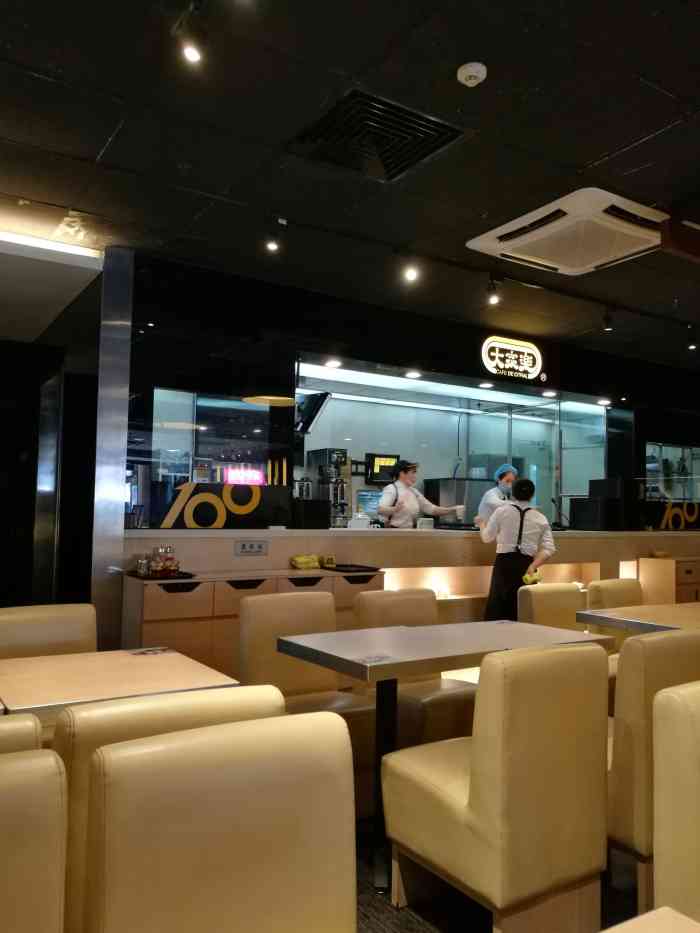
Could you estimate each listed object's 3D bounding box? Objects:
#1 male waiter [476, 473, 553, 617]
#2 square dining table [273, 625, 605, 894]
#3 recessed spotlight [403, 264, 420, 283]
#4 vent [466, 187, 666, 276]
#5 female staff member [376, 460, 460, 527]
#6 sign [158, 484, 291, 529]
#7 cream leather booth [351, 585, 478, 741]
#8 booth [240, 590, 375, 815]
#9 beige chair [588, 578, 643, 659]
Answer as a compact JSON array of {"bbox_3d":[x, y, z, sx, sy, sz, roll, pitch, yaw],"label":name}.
[{"bbox_3d":[1.294,0.878,5.692,0.560,1.572,0.420,1,-4,0],"label":"male waiter"},{"bbox_3d":[0.394,1.063,2.860,1.192,0.766,0.594,4,-5,-32],"label":"square dining table"},{"bbox_3d":[0.380,-1.192,4.497,0.100,0.100,0.100,1,-4,0],"label":"recessed spotlight"},{"bbox_3d":[1.323,-1.319,4.128,0.955,0.060,0.955,4,-5,-32],"label":"vent"},{"bbox_3d":[0.599,0.794,6.264,0.580,1.680,0.500,4,-5,-38],"label":"female staff member"},{"bbox_3d":[-0.810,0.274,4.854,0.941,0.285,0.040,4,-5,-32],"label":"sign"},{"bbox_3d":[0.351,1.047,3.408,0.435,0.875,0.540,4,-5,-32],"label":"cream leather booth"},{"bbox_3d":[-0.164,1.015,3.083,0.435,0.875,0.540,4,-5,-32],"label":"booth"},{"bbox_3d":[1.745,1.130,4.236,0.435,0.875,0.540,4,-5,-32],"label":"beige chair"}]

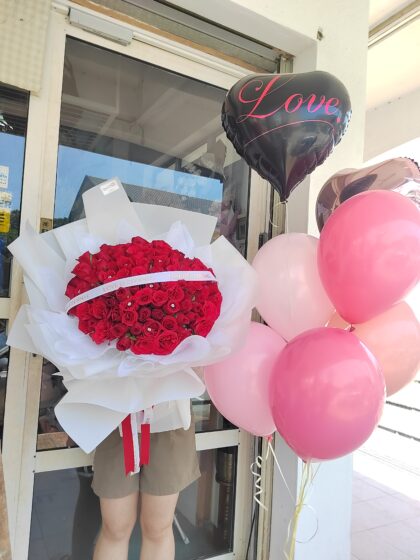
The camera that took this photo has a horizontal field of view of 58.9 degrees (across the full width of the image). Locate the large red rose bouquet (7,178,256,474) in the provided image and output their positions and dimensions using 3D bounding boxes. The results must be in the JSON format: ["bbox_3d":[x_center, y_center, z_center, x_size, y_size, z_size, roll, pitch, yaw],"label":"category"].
[{"bbox_3d":[-0.210,0.125,1.030,0.670,0.790,0.400,3,-2,-7],"label":"large red rose bouquet"}]

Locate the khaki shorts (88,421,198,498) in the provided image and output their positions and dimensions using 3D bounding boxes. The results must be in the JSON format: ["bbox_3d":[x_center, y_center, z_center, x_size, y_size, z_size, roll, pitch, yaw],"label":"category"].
[{"bbox_3d":[-0.222,0.530,1.270,0.375,0.350,0.250,3,-2,-5],"label":"khaki shorts"}]

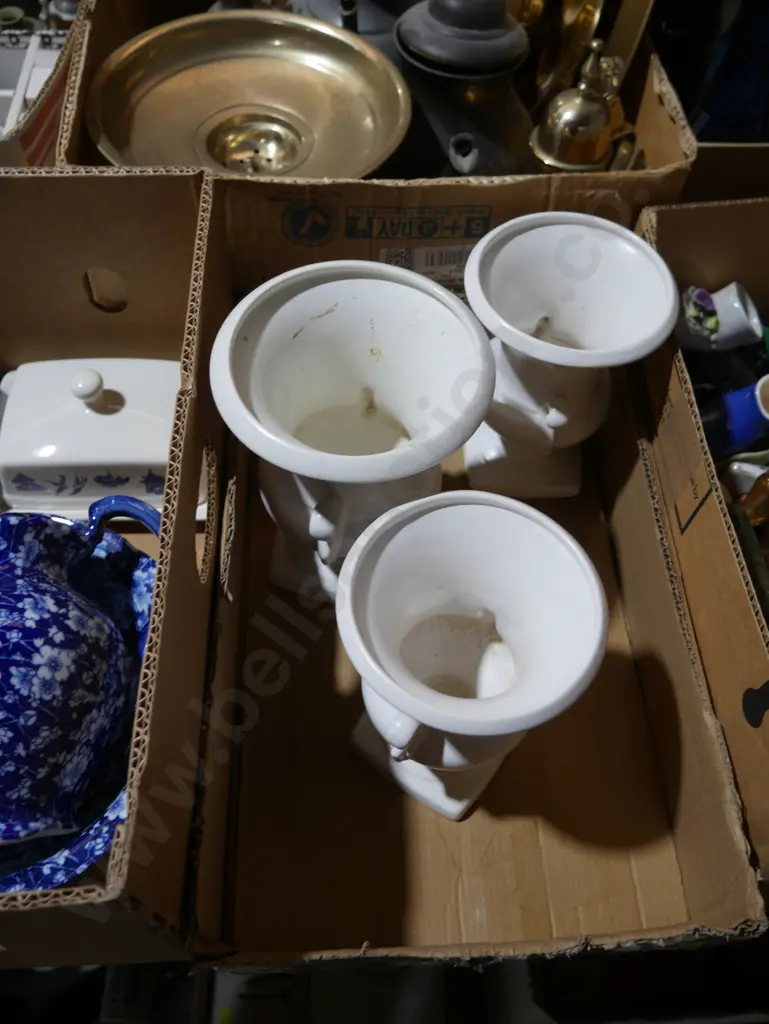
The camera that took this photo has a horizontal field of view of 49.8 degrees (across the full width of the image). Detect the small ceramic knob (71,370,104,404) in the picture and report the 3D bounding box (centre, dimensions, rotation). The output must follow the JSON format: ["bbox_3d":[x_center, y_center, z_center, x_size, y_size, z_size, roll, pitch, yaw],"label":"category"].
[{"bbox_3d":[-0.207,-0.087,0.578,0.022,0.025,0.022,1,59,-2],"label":"small ceramic knob"}]

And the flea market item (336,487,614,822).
[{"bbox_3d":[0.040,0.091,0.470,0.130,0.186,0.130,1,58,-2],"label":"flea market item"}]

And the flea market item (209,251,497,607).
[{"bbox_3d":[-0.019,-0.026,0.522,0.152,0.214,0.152,1,58,-2],"label":"flea market item"}]

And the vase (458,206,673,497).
[{"bbox_3d":[0.113,-0.097,0.588,0.132,0.186,0.132,4,58,0],"label":"vase"}]

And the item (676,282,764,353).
[{"bbox_3d":[0.231,-0.133,0.570,0.048,0.048,0.047,-14,86,-52],"label":"item"}]

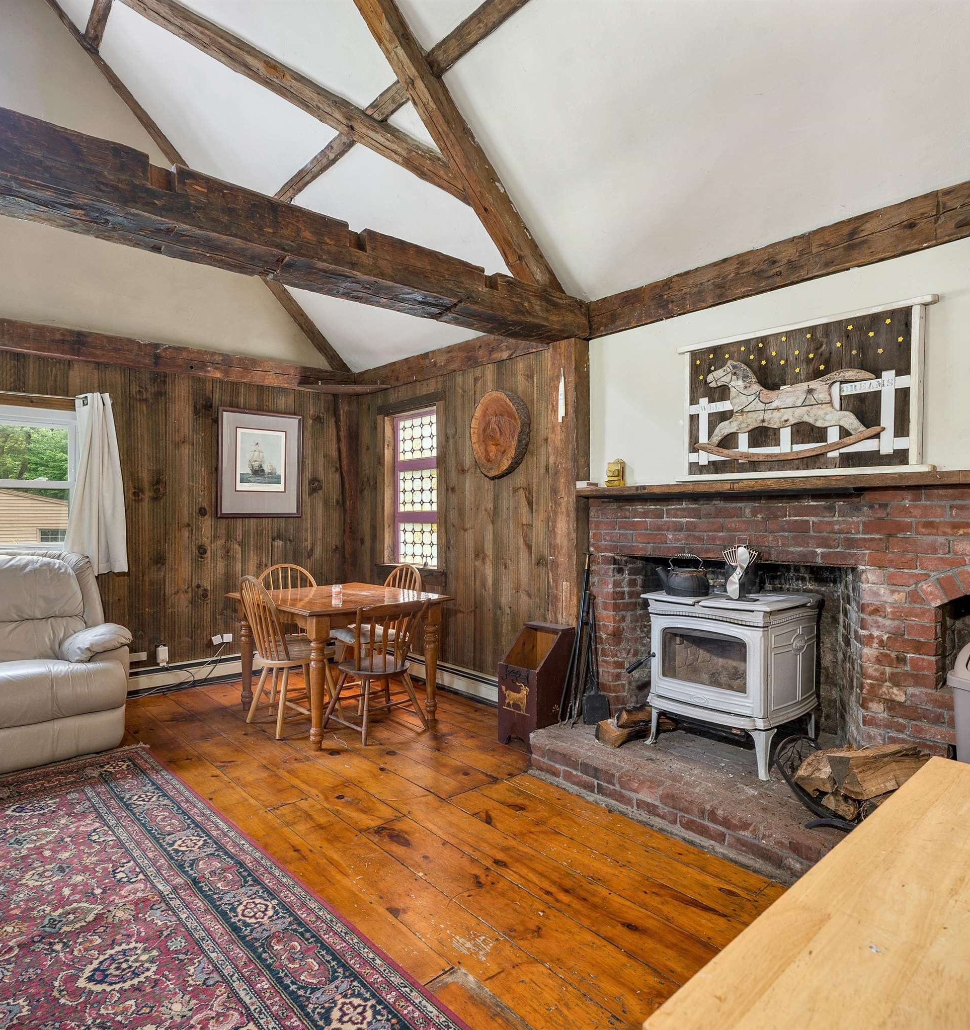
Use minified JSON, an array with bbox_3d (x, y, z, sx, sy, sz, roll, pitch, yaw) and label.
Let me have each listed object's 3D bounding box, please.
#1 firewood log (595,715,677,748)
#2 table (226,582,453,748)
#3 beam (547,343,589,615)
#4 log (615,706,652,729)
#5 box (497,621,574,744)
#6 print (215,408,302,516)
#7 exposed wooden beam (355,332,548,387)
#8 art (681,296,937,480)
[{"bbox_3d":[0.775,1.072,3.080,0.410,0.085,0.150,0,0,-31],"label":"firewood log"},{"bbox_3d":[-0.994,0.943,4.043,1.026,0.787,1.241,0,-1,-43],"label":"table"},{"bbox_3d":[0.508,0.162,3.440,0.205,2.285,0.206,0,0,-41],"label":"beam"},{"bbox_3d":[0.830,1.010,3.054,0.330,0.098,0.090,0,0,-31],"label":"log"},{"bbox_3d":[0.304,0.998,3.520,0.334,0.671,0.321,0,-1,-43],"label":"box"},{"bbox_3d":[-1.869,-0.423,5.063,0.707,0.887,0.025,0,-1,-43],"label":"print"},{"bbox_3d":[-0.279,-1.103,4.507,0.190,0.210,2.450,0,0,-41],"label":"exposed wooden beam"},{"bbox_3d":[1.286,-0.475,2.534,0.055,0.630,1.000,0,0,-41],"label":"art"}]

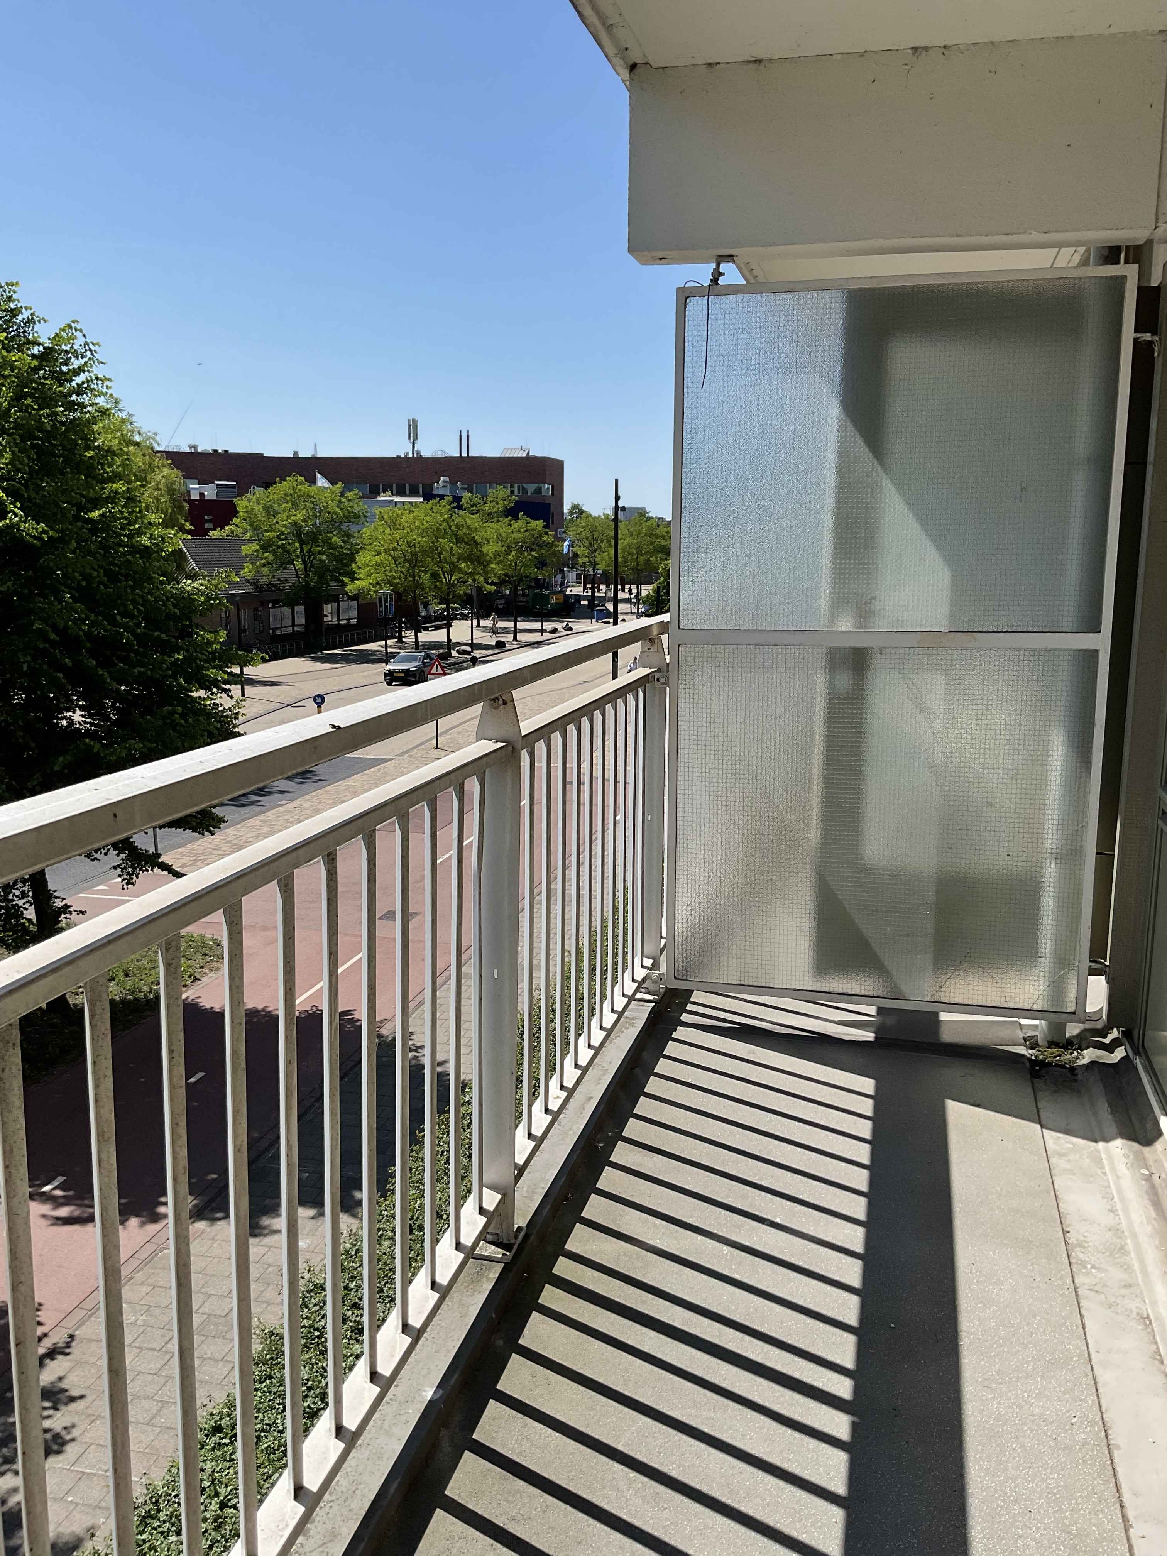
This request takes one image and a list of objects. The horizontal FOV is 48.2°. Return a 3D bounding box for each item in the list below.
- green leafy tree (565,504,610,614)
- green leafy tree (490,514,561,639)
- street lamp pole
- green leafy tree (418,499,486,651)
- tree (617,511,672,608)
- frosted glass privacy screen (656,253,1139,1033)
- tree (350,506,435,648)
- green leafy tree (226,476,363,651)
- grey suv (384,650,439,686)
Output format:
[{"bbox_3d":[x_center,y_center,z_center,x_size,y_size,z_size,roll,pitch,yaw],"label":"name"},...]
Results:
[{"bbox_3d":[0.693,-22.526,135.186,5.050,11.315,5.050,0,10,0],"label":"green leafy tree"},{"bbox_3d":[-4.515,-14.911,97.819,5.651,9.311,5.651,0,10,0],"label":"green leafy tree"},{"bbox_3d":[1.131,-5.938,46.679,0.220,9.521,0.220,0,10,0],"label":"street lamp pole"},{"bbox_3d":[-8.342,-12.849,83.608,5.065,10.176,5.065,0,10,0],"label":"green leafy tree"},{"bbox_3d":[6.189,-22.391,136.839,6.131,10.518,6.131,0,10,0],"label":"tree"},{"bbox_3d":[0.795,-0.319,3.462,1.134,1.920,0.045,3,10,13],"label":"frosted glass privacy screen"},{"bbox_3d":[-13.084,-13.607,89.084,5.977,9.719,5.977,0,10,0],"label":"tree"},{"bbox_3d":[-19.278,-14.303,87.417,9.304,11.622,9.304,0,10,0],"label":"green leafy tree"},{"bbox_3d":[-8.982,-5.751,68.046,1.860,1.620,4.550,1,10,6],"label":"grey suv"}]

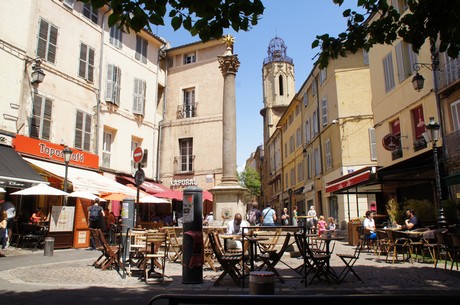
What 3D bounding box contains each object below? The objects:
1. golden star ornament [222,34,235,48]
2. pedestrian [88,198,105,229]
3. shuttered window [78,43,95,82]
[{"bbox_3d":[-0.047,-4.720,14.644,0.500,0.580,0.320,-3,-11,15],"label":"golden star ornament"},{"bbox_3d":[-4.702,2.547,12.228,0.550,1.720,0.400,2,-11,-12],"label":"pedestrian"},{"bbox_3d":[-7.428,-4.648,17.950,0.120,1.900,1.030,-4,-11,21],"label":"shuttered window"}]

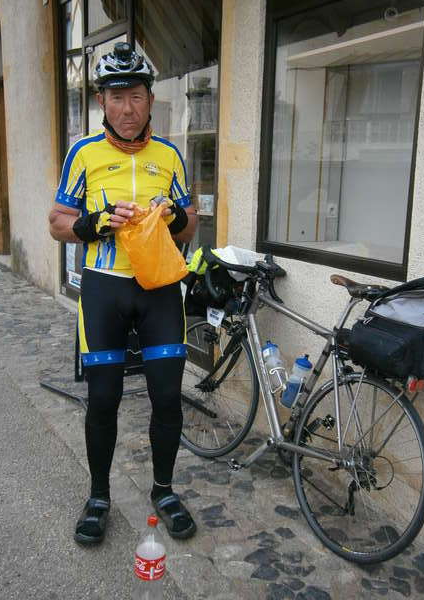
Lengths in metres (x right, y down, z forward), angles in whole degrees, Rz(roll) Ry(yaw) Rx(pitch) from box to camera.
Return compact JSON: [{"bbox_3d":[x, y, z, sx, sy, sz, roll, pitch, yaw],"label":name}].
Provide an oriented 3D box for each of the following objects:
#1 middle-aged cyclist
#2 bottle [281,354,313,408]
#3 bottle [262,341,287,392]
[{"bbox_3d":[-0.333,0.024,2.329,0.570,1.850,0.440,-1,12,-12],"label":"middle-aged cyclist"},{"bbox_3d":[0.363,0.337,2.643,0.075,0.233,0.075,9,19,-33],"label":"bottle"},{"bbox_3d":[0.275,0.291,2.786,0.075,0.229,0.075,-7,-26,-4],"label":"bottle"}]

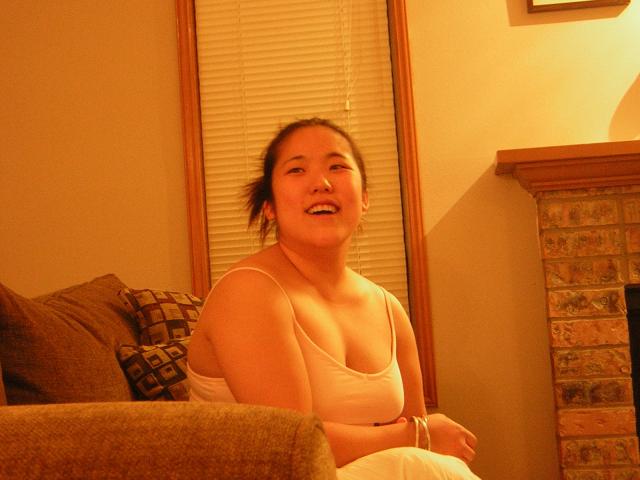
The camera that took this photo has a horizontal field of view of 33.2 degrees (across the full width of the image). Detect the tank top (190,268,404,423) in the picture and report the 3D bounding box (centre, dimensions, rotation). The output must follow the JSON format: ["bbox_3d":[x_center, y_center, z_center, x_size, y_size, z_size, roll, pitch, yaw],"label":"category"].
[{"bbox_3d":[-0.037,0.220,1.850,0.290,0.370,0.370,-2,-2,45],"label":"tank top"}]

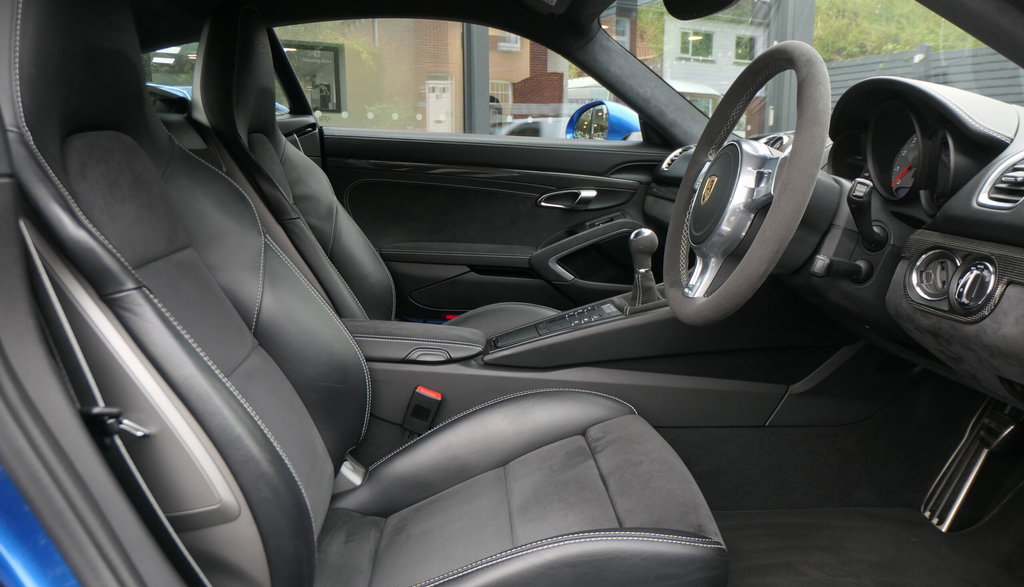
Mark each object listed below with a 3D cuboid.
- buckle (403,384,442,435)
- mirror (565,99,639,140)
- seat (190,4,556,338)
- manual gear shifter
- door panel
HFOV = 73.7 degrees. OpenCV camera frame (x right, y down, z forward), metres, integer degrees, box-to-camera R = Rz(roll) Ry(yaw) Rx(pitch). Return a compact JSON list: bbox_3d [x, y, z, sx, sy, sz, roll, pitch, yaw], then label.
[{"bbox_3d":[-0.151,0.196,1.158,0.045,0.070,0.028,21,8,-7],"label":"buckle"},{"bbox_3d":[0.282,-0.503,2.058,0.165,0.155,0.230,-3,11,-15],"label":"mirror"},{"bbox_3d":[-0.263,-0.164,1.565,0.820,0.930,0.530,-1,10,-3],"label":"seat"},{"bbox_3d":[0.237,-0.045,1.243,0.058,0.150,0.056,-1,10,-3],"label":"manual gear shifter"},{"bbox_3d":[-0.019,-0.162,1.854,0.961,0.547,0.140,-1,10,-3],"label":"door panel"}]

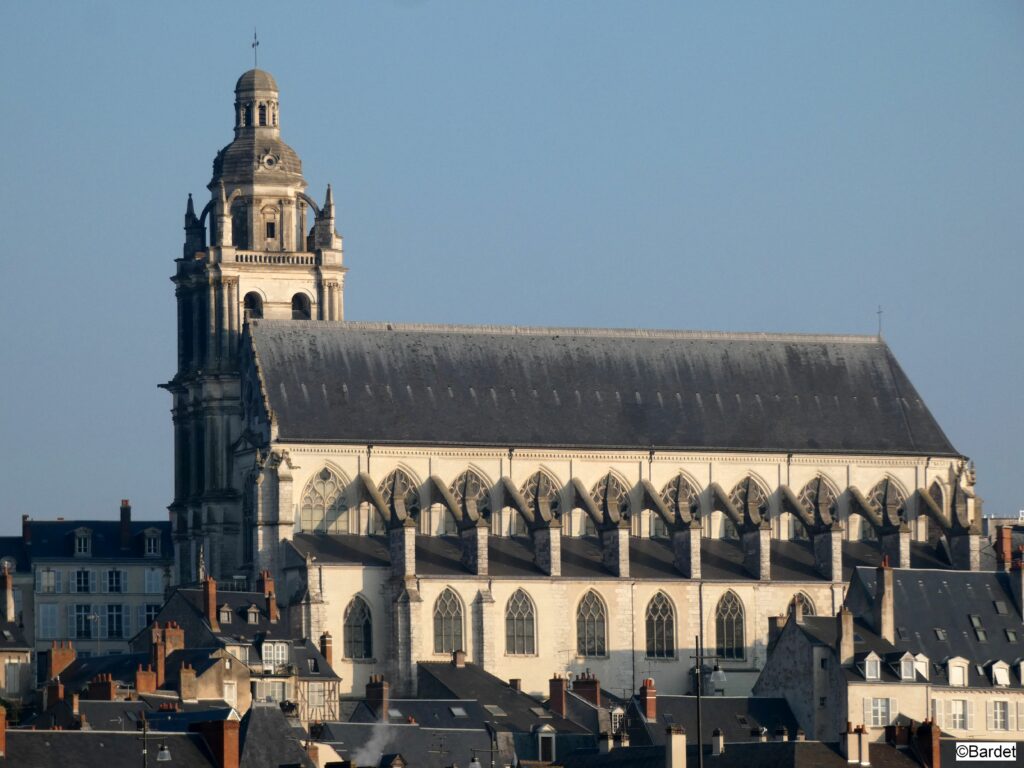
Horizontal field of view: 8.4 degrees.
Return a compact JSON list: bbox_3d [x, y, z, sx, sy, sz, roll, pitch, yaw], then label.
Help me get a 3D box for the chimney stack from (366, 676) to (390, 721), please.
[{"bbox_3d":[-9.084,21.401,475.000,0.580,3.175,1.800,4,-7,-42],"label":"chimney stack"}]

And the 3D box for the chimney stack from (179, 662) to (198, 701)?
[{"bbox_3d":[-22.133,20.370,478.000,1.200,2.698,0.500,2,-6,-28],"label":"chimney stack"}]

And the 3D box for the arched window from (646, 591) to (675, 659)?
[{"bbox_3d":[12.040,19.572,566.963,2.584,5.467,0.450,1,-6,-22],"label":"arched window"}]

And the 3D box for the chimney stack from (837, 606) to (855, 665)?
[{"bbox_3d":[24.602,18.553,515.000,1.000,4.241,0.750,3,-7,-35],"label":"chimney stack"}]

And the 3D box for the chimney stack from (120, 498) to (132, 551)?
[{"bbox_3d":[-33.982,12.399,615.000,0.850,4.480,1.000,1,-6,-15],"label":"chimney stack"}]

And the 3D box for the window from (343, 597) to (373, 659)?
[{"bbox_3d":[-12.286,19.376,556.081,2.534,5.082,0.450,1,-6,-22],"label":"window"}]

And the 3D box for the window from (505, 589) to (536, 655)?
[{"bbox_3d":[0.663,18.536,544.872,2.650,5.200,0.400,1,-6,-20],"label":"window"}]

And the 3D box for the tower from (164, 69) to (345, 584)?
[{"bbox_3d":[-20.848,-0.505,570.894,11.800,48.837,11.800,1,-6,-20],"label":"tower"}]

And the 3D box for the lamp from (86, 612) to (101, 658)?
[{"bbox_3d":[-30.093,18.085,502.000,1.000,3.280,0.350,-1,-5,0],"label":"lamp"}]

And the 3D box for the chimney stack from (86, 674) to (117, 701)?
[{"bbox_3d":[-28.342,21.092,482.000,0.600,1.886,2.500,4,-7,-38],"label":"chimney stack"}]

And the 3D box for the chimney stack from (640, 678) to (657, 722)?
[{"bbox_3d":[9.815,22.776,502.000,0.780,3.136,1.020,2,-6,-30],"label":"chimney stack"}]

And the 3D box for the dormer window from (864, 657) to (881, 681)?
[{"bbox_3d":[25.239,20.207,497.588,1.450,1.900,1.500,4,-7,-38],"label":"dormer window"}]

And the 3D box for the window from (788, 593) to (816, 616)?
[{"bbox_3d":[23.702,19.752,571.578,2.649,5.635,0.450,1,-6,-22],"label":"window"}]

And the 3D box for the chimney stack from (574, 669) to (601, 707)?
[{"bbox_3d":[5.035,20.606,472.000,0.400,2.358,2.300,4,-7,-43],"label":"chimney stack"}]

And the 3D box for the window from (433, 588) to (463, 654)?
[{"bbox_3d":[-5.114,19.032,560.026,2.639,5.360,0.450,1,-6,-22],"label":"window"}]

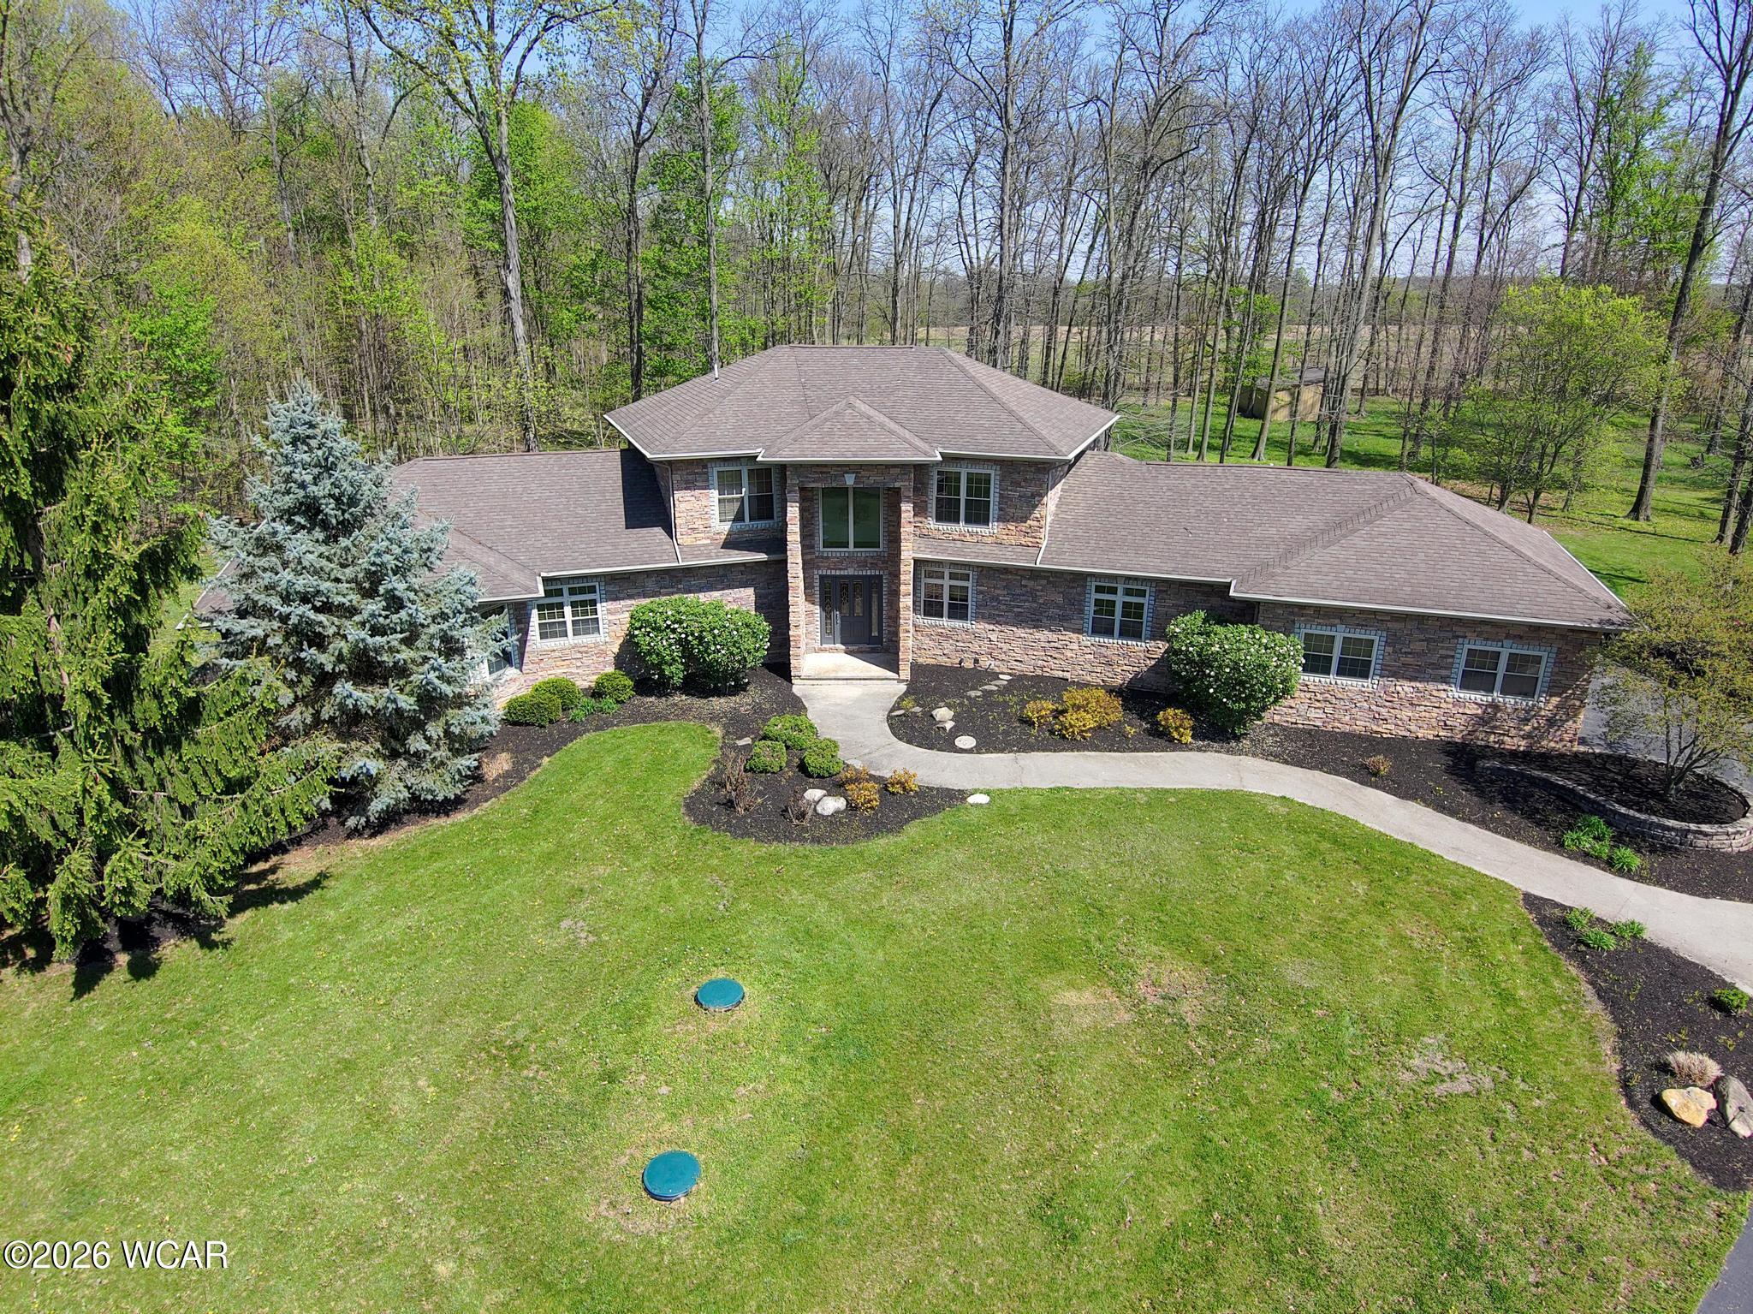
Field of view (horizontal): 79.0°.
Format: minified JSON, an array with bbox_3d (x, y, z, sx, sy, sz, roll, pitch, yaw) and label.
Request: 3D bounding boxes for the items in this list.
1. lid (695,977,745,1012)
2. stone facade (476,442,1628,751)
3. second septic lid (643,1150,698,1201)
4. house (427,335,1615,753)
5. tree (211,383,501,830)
[{"bbox_3d":[-2.247,4.850,15.300,0.700,0.090,0.700,0,19,0],"label":"lid"},{"bbox_3d":[1.400,-1.670,26.321,29.300,5.900,6.600,0,19,0],"label":"stone facade"},{"bbox_3d":[-2.415,6.104,12.500,0.690,0.090,0.690,0,19,0],"label":"second septic lid"},{"bbox_3d":[0.500,-4.169,29.685,37.500,8.400,15.400,0,19,0],"label":"house"},{"bbox_3d":[-11.200,-1.419,21.960,6.000,8.300,6.000,0,19,0],"label":"tree"}]

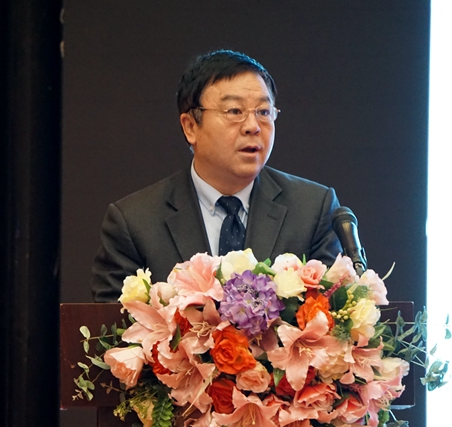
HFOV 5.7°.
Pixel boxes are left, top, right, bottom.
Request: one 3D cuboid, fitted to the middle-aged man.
[{"bbox_3d":[-0.020,0.532,8.944,0.540,1.720,0.400,1,-2,-14],"label":"middle-aged man"}]

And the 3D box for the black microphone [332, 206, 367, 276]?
[{"bbox_3d":[0.243,0.050,8.720,0.053,0.175,0.053,-13,-45,-4],"label":"black microphone"}]

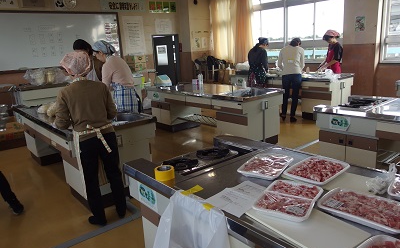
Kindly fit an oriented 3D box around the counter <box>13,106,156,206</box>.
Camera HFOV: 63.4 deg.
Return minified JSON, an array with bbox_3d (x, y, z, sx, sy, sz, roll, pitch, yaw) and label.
[{"bbox_3d":[-1.508,0.218,3.979,0.859,0.776,2.409,-14,17,-38],"label":"counter"}]

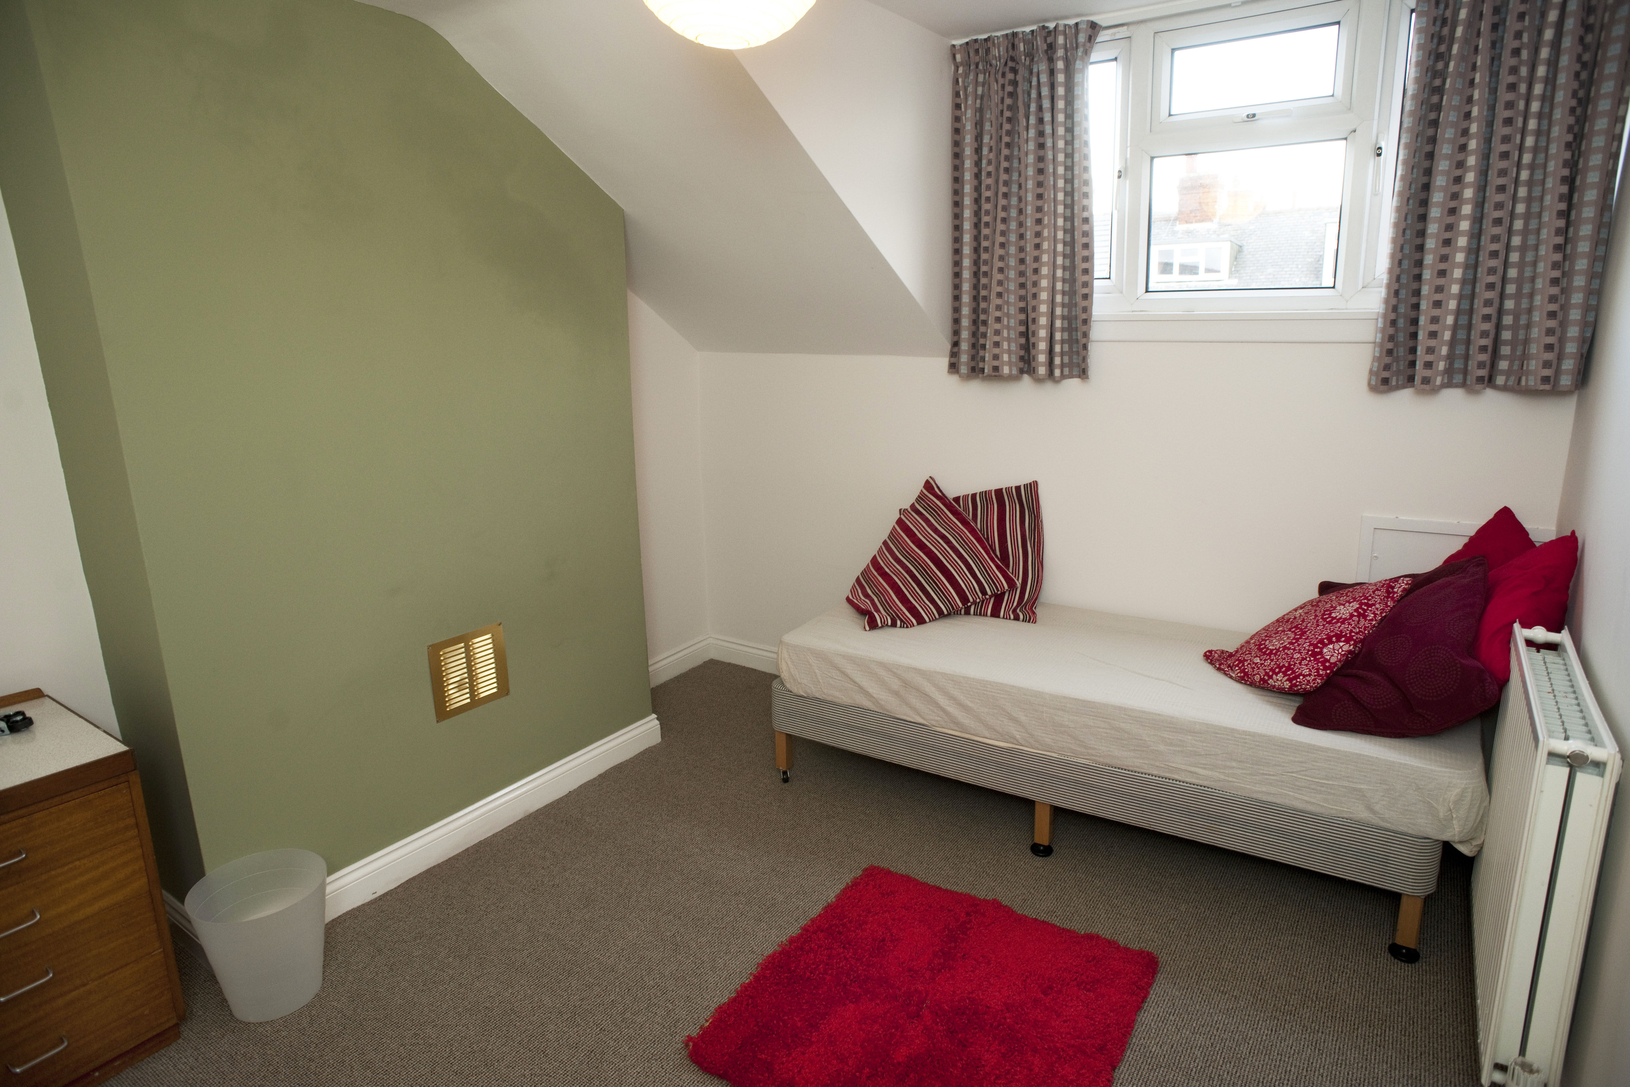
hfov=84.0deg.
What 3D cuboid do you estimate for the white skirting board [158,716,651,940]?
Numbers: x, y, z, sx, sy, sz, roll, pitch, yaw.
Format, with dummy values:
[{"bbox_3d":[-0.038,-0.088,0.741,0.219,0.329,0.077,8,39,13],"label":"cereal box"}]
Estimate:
[{"bbox_3d":[-1.035,0.852,2.835,0.025,0.120,1.570,7,16,32],"label":"white skirting board"}]

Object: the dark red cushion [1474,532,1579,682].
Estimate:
[{"bbox_3d":[1.723,0.172,2.382,0.150,0.430,0.420,18,-3,-30],"label":"dark red cushion"}]

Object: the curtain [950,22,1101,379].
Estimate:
[{"bbox_3d":[0.686,-1.103,3.024,0.490,1.090,0.100,7,16,32],"label":"curtain"}]

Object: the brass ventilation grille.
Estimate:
[{"bbox_3d":[-1.045,0.382,2.728,0.012,0.242,0.252,7,16,32],"label":"brass ventilation grille"}]

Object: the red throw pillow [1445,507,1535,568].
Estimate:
[{"bbox_3d":[1.777,0.153,2.501,0.140,0.410,0.410,-3,-26,-43],"label":"red throw pillow"}]

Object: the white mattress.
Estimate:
[{"bbox_3d":[0.883,0.417,2.833,1.920,0.185,0.800,7,16,32],"label":"white mattress"}]

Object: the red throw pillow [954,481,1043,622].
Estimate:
[{"bbox_3d":[0.553,0.028,3.213,0.480,0.470,0.140,-4,-15,23],"label":"red throw pillow"}]

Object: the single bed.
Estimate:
[{"bbox_3d":[0.887,0.582,2.872,1.930,0.530,0.800,7,16,32],"label":"single bed"}]

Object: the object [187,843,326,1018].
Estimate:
[{"bbox_3d":[-1.289,0.933,2.136,0.285,0.294,0.285,7,16,32],"label":"object"}]

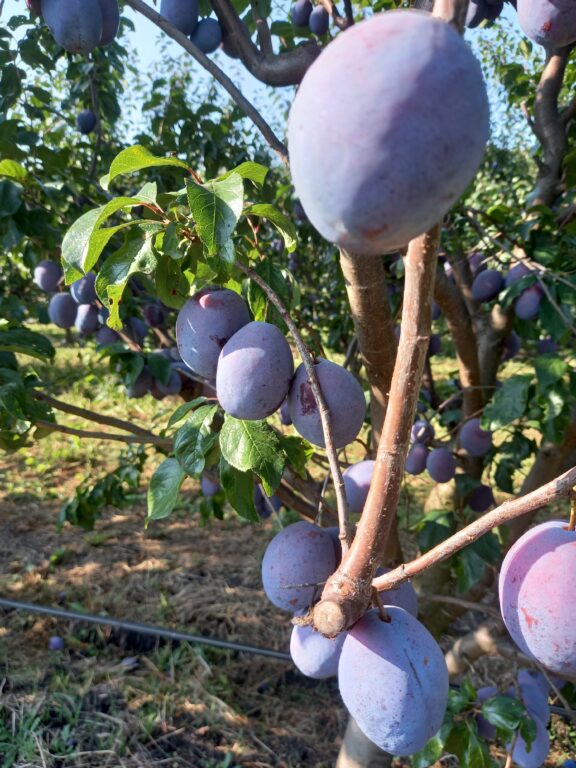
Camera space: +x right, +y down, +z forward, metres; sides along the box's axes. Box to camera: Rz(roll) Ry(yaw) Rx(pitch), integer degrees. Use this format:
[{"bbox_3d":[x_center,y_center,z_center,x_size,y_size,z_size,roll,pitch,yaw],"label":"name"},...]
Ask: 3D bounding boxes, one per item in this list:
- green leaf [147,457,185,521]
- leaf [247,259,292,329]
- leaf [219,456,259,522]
[{"bbox_3d":[-0.086,0.073,0.385,0.019,0.051,0.013,24,9,18],"label":"green leaf"},{"bbox_3d":[-0.013,-0.059,0.375,0.028,0.053,0.015,1,9,6],"label":"leaf"},{"bbox_3d":[-0.036,0.070,0.385,0.024,0.056,0.013,-19,9,-9],"label":"leaf"}]

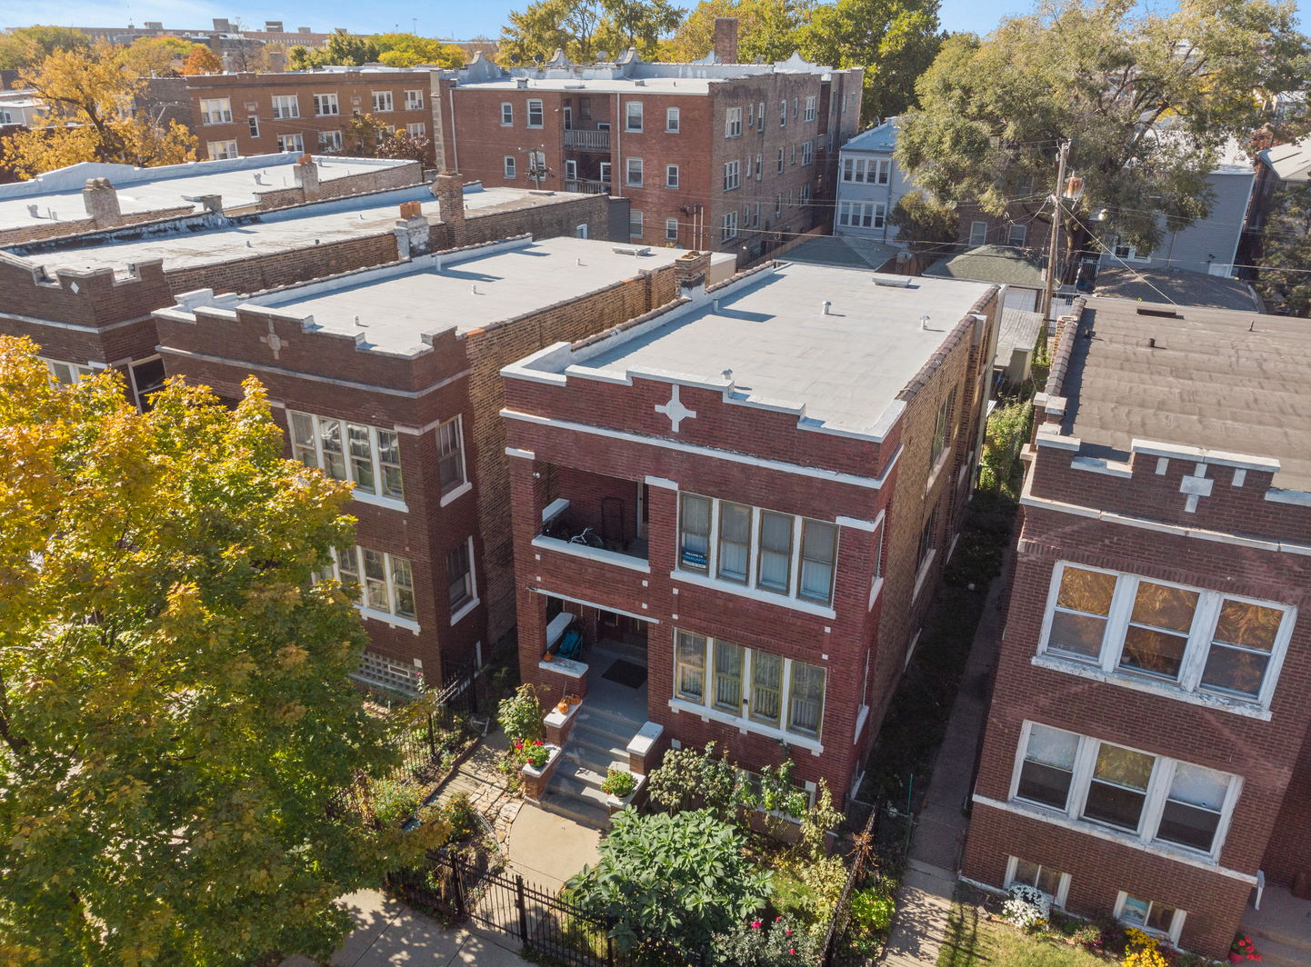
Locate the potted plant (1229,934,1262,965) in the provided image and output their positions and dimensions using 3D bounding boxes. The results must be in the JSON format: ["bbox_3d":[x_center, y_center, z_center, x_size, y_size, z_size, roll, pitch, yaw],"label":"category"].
[{"bbox_3d":[9.592,7.503,14.675,0.480,0.450,0.420,12,28,23],"label":"potted plant"}]

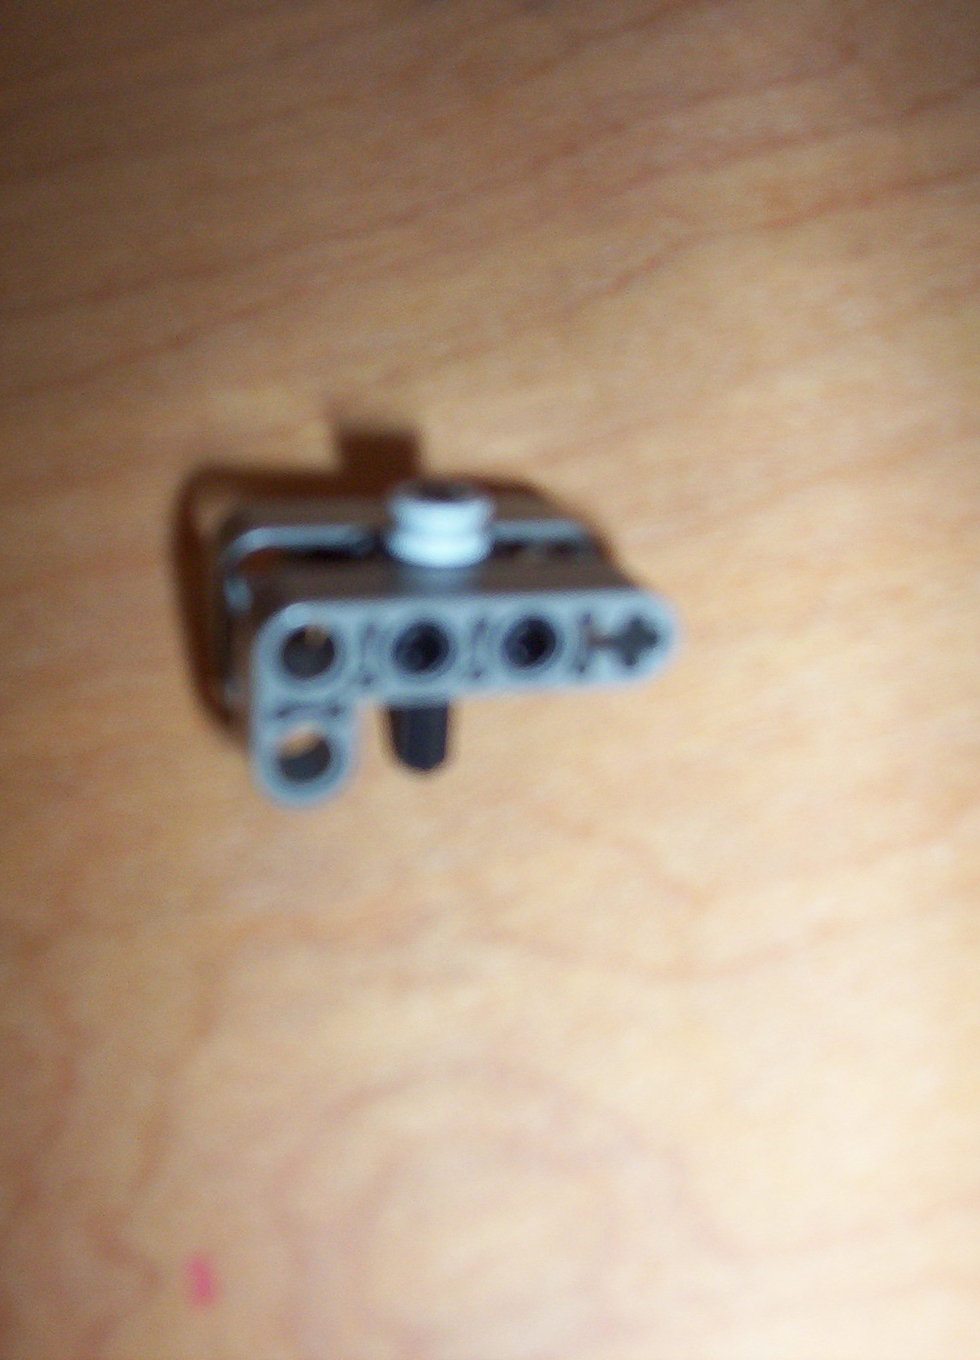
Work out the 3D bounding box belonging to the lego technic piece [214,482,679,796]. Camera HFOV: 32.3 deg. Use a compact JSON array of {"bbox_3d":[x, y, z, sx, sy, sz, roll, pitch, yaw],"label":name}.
[{"bbox_3d":[-0.005,-0.003,0.133,0.031,0.024,0.024,-3,24,-17],"label":"lego technic piece"}]

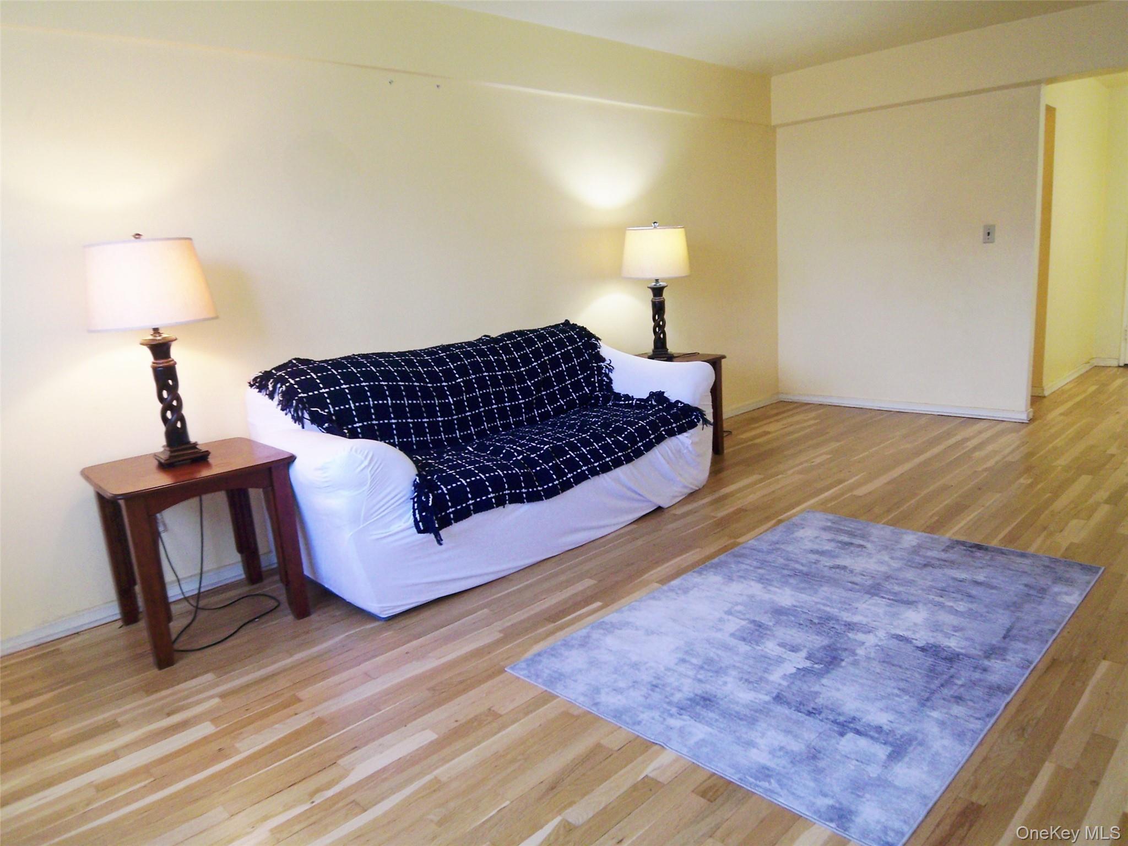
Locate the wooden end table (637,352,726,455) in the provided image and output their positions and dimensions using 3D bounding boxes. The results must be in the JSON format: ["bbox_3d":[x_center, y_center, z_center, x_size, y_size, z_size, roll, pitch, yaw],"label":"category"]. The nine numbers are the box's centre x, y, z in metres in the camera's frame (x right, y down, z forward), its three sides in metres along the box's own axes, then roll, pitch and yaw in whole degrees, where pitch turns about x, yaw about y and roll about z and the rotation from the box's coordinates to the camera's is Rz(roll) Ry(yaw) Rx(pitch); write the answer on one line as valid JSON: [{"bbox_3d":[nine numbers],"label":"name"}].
[{"bbox_3d":[0.596,-0.079,4.538,0.585,0.607,0.560,-15,17,-42],"label":"wooden end table"}]

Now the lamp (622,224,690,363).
[{"bbox_3d":[0.569,-0.798,4.529,0.400,0.807,0.400,-4,12,1],"label":"lamp"}]

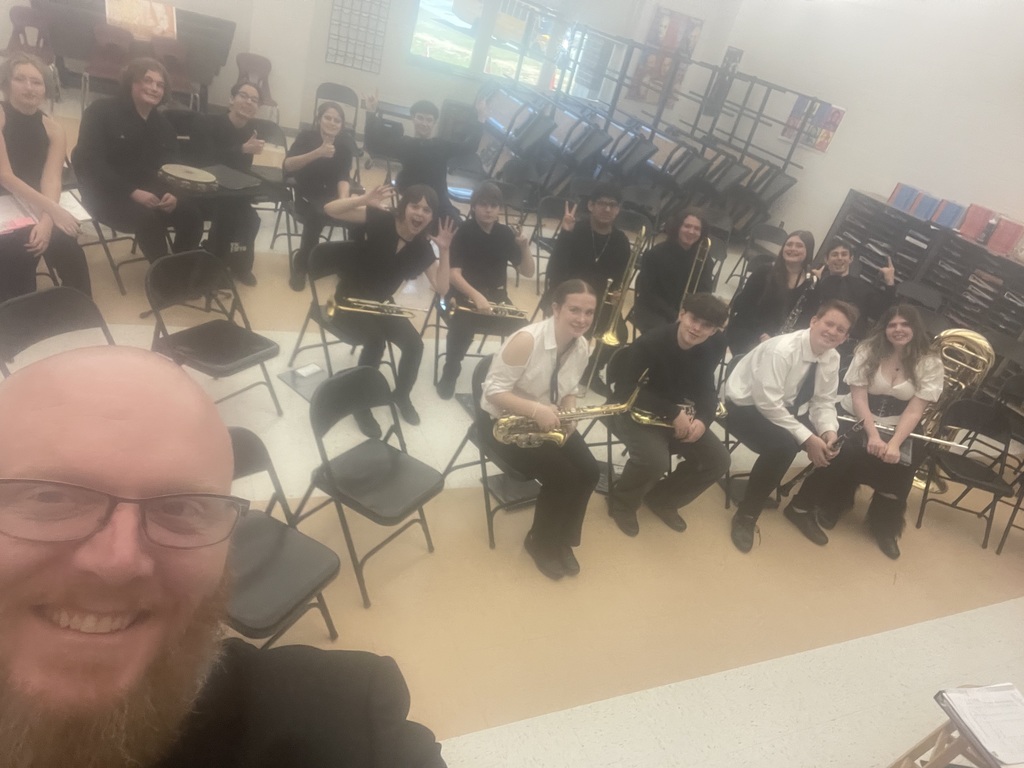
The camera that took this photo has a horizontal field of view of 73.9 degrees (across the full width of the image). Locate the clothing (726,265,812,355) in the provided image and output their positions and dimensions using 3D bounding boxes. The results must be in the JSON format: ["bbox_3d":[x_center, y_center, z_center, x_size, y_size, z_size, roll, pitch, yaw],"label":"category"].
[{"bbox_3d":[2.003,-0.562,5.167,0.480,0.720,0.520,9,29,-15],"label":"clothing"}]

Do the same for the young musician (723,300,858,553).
[{"bbox_3d":[1.479,0.165,3.584,0.600,1.200,0.800,1,32,-26],"label":"young musician"}]

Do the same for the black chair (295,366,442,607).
[{"bbox_3d":[-0.548,0.351,2.661,0.490,0.765,0.460,28,30,22],"label":"black chair"}]

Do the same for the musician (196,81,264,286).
[{"bbox_3d":[-1.894,-1.376,4.573,0.500,1.230,0.680,-14,41,-44],"label":"musician"}]

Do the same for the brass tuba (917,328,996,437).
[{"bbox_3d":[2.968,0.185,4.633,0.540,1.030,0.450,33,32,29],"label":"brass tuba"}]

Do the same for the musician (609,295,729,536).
[{"bbox_3d":[0.818,0.108,3.454,0.540,1.220,0.640,0,33,-29],"label":"musician"}]

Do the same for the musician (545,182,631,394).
[{"bbox_3d":[0.513,-0.676,4.534,0.580,1.260,0.800,-2,33,-30],"label":"musician"}]

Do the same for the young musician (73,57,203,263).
[{"bbox_3d":[-2.098,-1.185,4.055,0.820,1.300,0.600,31,32,26],"label":"young musician"}]

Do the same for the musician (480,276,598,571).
[{"bbox_3d":[0.205,0.186,2.978,0.500,1.220,0.680,-7,37,-38],"label":"musician"}]

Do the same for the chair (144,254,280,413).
[{"bbox_3d":[-1.396,-0.182,3.182,0.490,0.765,0.460,26,30,17],"label":"chair"}]

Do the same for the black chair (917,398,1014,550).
[{"bbox_3d":[2.896,0.542,4.312,0.464,0.765,0.505,17,28,-1],"label":"black chair"}]

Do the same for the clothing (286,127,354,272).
[{"bbox_3d":[-1.335,-1.273,4.857,0.500,0.920,0.580,-2,34,-32],"label":"clothing"}]

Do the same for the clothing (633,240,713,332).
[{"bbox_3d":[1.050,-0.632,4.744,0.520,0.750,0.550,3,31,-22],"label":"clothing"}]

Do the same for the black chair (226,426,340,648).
[{"bbox_3d":[-0.843,0.563,2.127,0.490,0.765,0.460,25,29,16],"label":"black chair"}]

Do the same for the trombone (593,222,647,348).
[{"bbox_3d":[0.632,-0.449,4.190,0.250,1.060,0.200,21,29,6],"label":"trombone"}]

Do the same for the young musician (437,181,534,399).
[{"bbox_3d":[-0.171,-0.561,4.093,0.570,1.220,0.640,-3,34,-33],"label":"young musician"}]

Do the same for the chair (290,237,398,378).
[{"bbox_3d":[-0.889,-0.393,3.877,0.505,0.765,0.464,33,32,26],"label":"chair"}]

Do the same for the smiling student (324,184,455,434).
[{"bbox_3d":[-0.686,-0.447,3.597,0.660,1.230,0.750,-10,39,-41],"label":"smiling student"}]

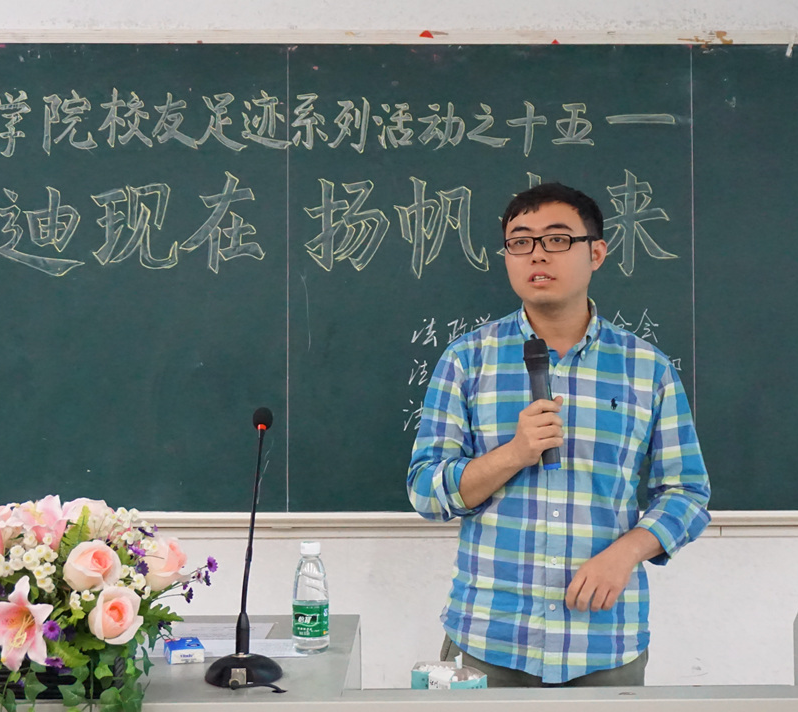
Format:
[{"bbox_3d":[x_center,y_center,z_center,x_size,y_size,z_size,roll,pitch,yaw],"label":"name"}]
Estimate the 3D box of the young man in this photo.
[{"bbox_3d":[0.308,0.535,2.280,0.570,1.740,0.420,-1,-2,13],"label":"young man"}]

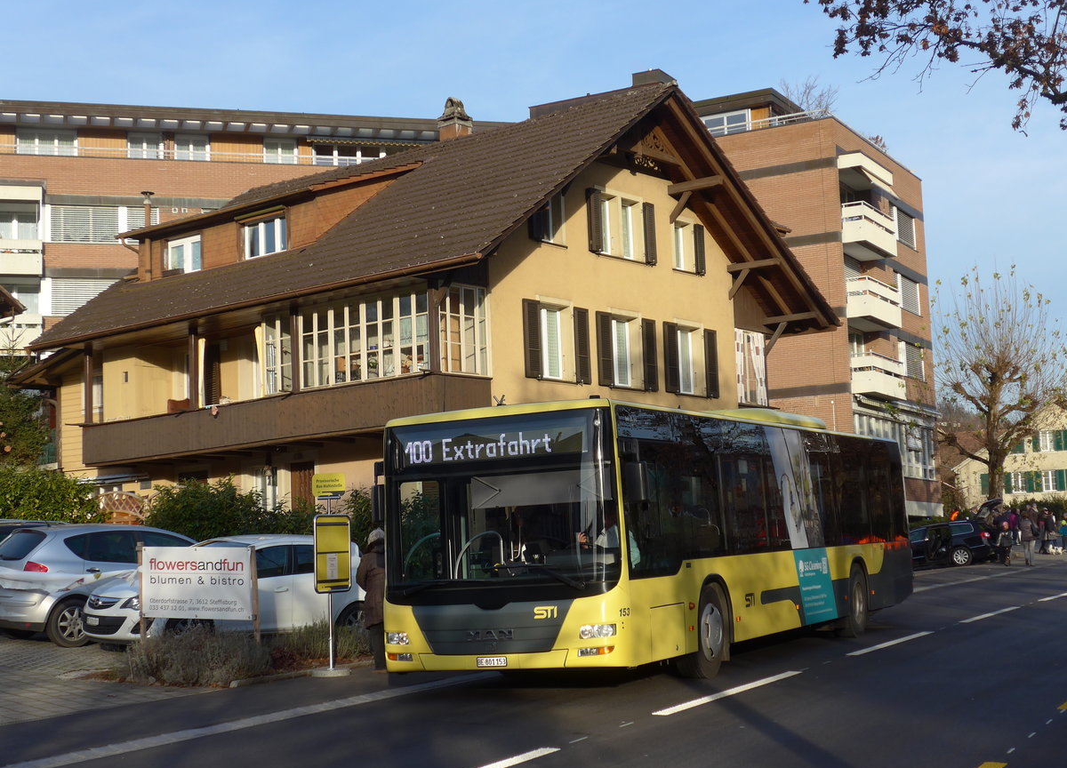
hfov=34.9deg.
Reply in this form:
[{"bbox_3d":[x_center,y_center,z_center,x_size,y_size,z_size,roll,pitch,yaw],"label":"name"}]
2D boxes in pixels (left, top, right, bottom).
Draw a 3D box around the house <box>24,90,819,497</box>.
[{"bbox_3d":[-2.811,-0.316,36.851,14.886,9.568,11.960,-8,-9,39],"label":"house"}]

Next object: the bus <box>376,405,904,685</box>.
[{"bbox_3d":[2.089,1.848,20.726,2.520,2.920,11.980,-6,-6,25],"label":"bus"}]

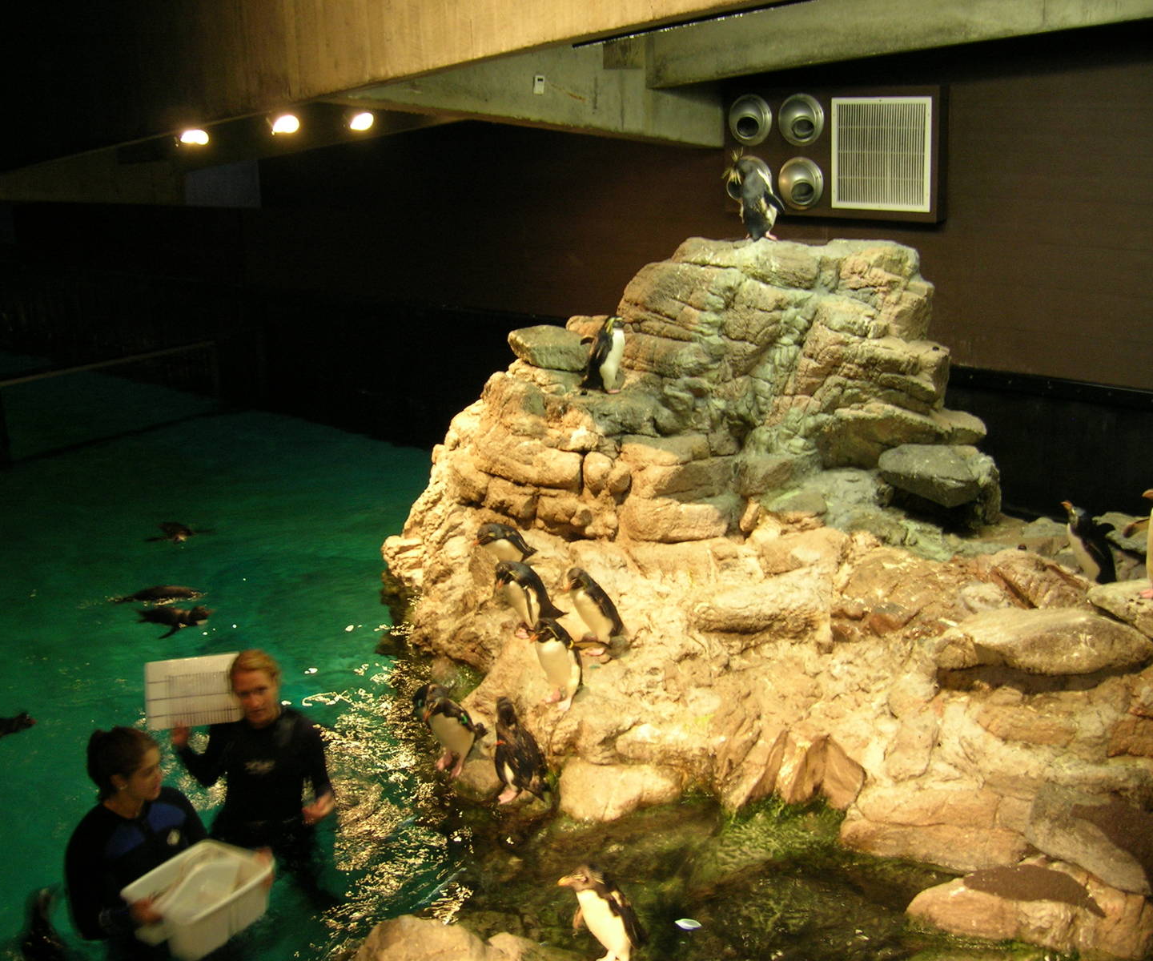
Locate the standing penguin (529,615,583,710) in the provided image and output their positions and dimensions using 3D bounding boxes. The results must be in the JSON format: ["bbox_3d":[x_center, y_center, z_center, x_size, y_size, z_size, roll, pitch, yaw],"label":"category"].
[{"bbox_3d":[-0.076,0.719,4.924,0.200,0.390,0.230,9,20,32],"label":"standing penguin"}]

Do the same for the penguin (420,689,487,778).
[{"bbox_3d":[-0.473,0.978,4.850,0.230,0.370,0.260,10,21,36],"label":"penguin"}]

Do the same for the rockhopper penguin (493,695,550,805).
[{"bbox_3d":[-0.210,1.019,4.753,0.240,0.410,0.200,1,17,8],"label":"rockhopper penguin"}]

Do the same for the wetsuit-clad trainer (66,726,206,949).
[{"bbox_3d":[-1.372,1.608,4.270,0.460,1.620,0.480,14,23,42],"label":"wetsuit-clad trainer"}]

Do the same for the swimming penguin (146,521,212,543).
[{"bbox_3d":[-2.582,0.358,8.196,0.430,0.130,0.440,-11,18,-26],"label":"swimming penguin"}]

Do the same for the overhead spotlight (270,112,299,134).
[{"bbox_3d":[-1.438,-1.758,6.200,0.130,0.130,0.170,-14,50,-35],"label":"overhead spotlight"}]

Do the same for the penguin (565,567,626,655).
[{"bbox_3d":[0.081,0.541,5.227,0.250,0.380,0.190,-16,22,-39],"label":"penguin"}]

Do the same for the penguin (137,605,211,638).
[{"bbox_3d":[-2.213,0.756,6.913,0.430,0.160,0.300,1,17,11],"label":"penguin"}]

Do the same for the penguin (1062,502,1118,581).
[{"bbox_3d":[2.154,0.275,5.283,0.250,0.440,0.210,-12,20,-29],"label":"penguin"}]

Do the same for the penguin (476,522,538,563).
[{"bbox_3d":[-0.310,0.288,5.522,0.310,0.290,0.190,-12,20,-30],"label":"penguin"}]

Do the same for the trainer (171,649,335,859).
[{"bbox_3d":[-1.154,1.365,4.741,0.570,1.650,0.400,-4,17,-5],"label":"trainer"}]

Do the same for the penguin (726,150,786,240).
[{"bbox_3d":[0.892,-1.404,6.250,0.280,0.430,0.250,3,17,18],"label":"penguin"}]

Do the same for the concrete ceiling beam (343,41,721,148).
[{"bbox_3d":[-0.203,-1.978,6.442,0.300,0.660,2.800,13,22,41],"label":"concrete ceiling beam"}]

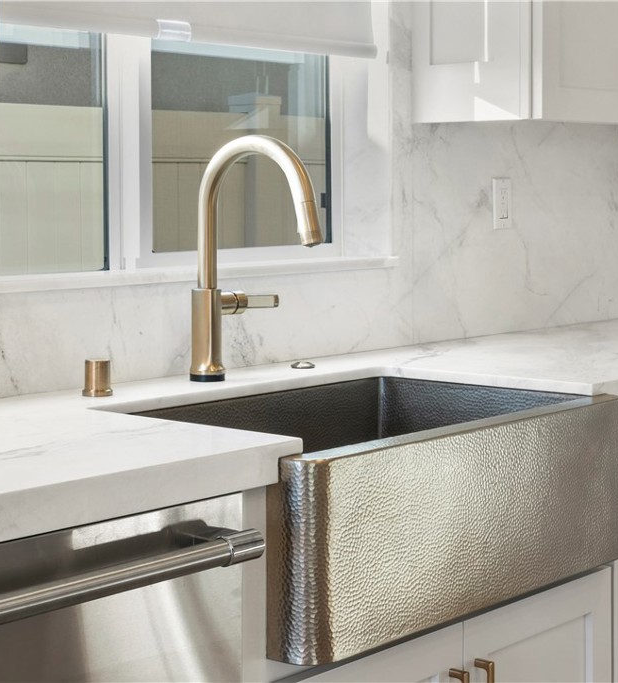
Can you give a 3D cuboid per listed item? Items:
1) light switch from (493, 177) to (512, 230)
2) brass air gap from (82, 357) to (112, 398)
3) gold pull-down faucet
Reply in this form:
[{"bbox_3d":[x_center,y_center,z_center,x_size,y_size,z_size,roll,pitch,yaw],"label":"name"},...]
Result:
[{"bbox_3d":[0.445,-0.313,3.432,0.010,0.115,0.070,5,8,42],"label":"light switch"},{"bbox_3d":[-0.348,0.059,2.473,0.049,0.058,0.049,0,6,0],"label":"brass air gap"},{"bbox_3d":[-0.051,-0.142,2.618,0.293,0.424,0.191,5,8,42],"label":"gold pull-down faucet"}]

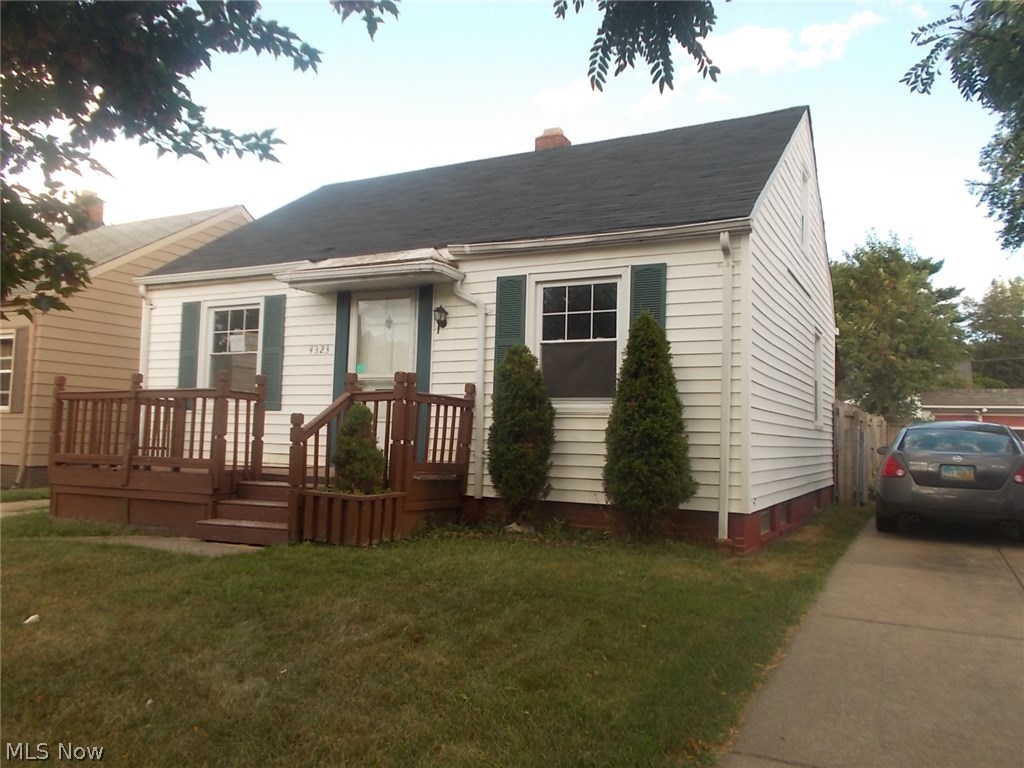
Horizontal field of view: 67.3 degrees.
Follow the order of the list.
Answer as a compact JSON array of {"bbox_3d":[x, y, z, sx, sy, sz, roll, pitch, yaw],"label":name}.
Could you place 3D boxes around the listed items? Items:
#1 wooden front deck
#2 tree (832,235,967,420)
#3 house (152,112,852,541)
[{"bbox_3d":[-2.995,0.751,8.807,4.700,1.670,2.300,0,-4,28],"label":"wooden front deck"},{"bbox_3d":[10.441,-0.662,21.444,4.700,7.014,4.700,0,-4,28],"label":"tree"},{"bbox_3d":[0.078,-1.093,12.747,9.140,5.980,7.850,0,-4,28],"label":"house"}]

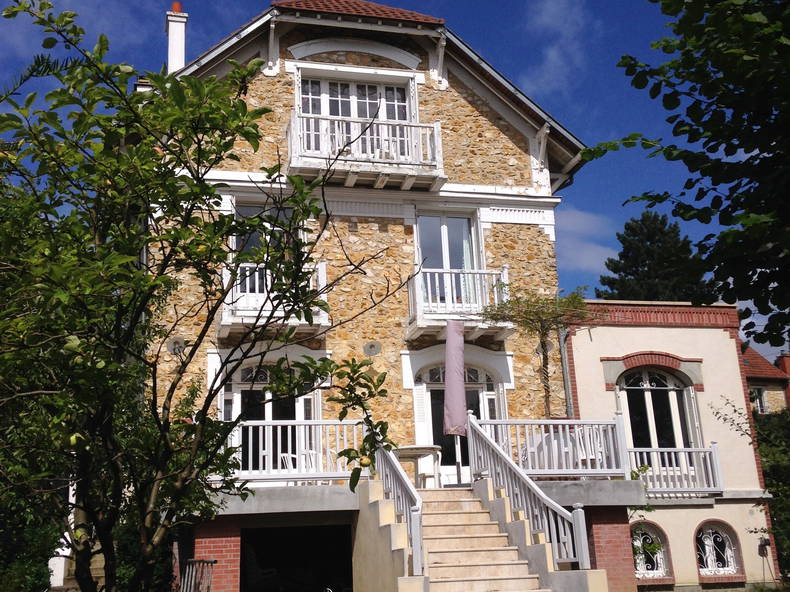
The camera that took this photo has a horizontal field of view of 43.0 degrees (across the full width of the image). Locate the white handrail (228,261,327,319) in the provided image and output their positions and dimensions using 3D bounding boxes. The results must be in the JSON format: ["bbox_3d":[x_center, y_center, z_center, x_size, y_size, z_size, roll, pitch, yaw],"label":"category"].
[{"bbox_3d":[-1.987,-0.038,16.448,1.720,0.950,0.550,2,-19,-15],"label":"white handrail"}]

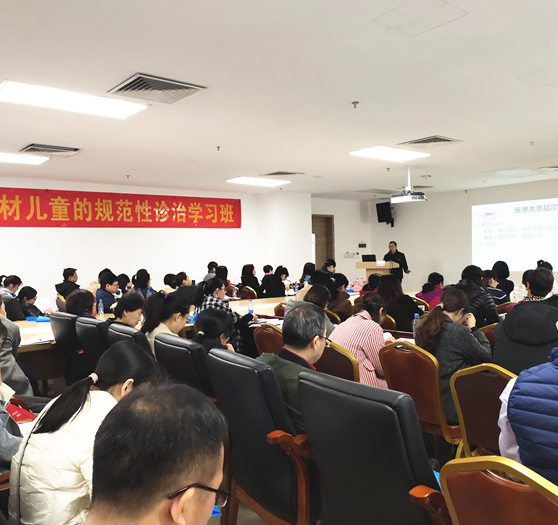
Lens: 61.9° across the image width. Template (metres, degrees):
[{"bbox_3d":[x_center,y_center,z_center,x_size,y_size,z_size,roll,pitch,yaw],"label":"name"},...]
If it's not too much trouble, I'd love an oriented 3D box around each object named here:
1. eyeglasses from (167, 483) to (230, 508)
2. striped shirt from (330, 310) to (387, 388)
[{"bbox_3d":[-0.163,0.362,0.768,0.138,0.043,0.138,2,-23,42],"label":"eyeglasses"},{"bbox_3d":[0.639,0.709,3.564,0.480,0.600,0.480,-4,3,-41],"label":"striped shirt"}]

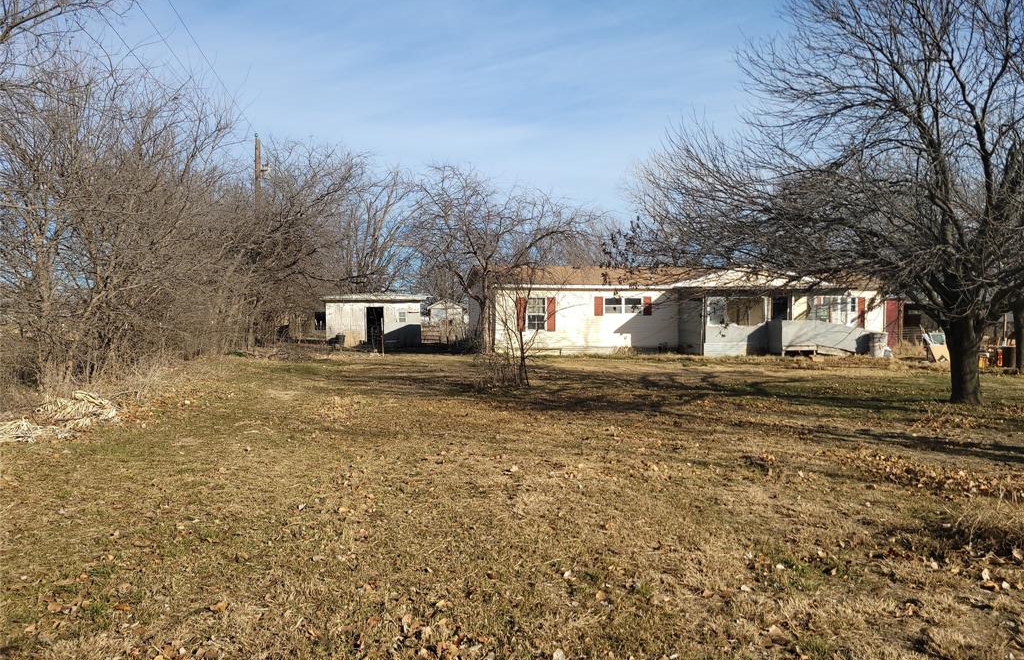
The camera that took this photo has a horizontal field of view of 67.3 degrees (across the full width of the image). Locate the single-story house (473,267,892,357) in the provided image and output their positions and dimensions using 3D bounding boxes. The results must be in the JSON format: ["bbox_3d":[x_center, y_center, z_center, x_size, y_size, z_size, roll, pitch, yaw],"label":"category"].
[{"bbox_3d":[7.951,-1.098,38.613,19.500,4.150,9.400,0,1,-11],"label":"single-story house"}]

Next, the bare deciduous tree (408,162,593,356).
[{"bbox_3d":[-0.379,-3.020,33.128,8.000,8.200,7.300,0,1,0],"label":"bare deciduous tree"}]

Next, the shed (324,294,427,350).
[{"bbox_3d":[-7.369,-0.531,41.245,5.300,2.800,4.200,0,1,-10],"label":"shed"}]

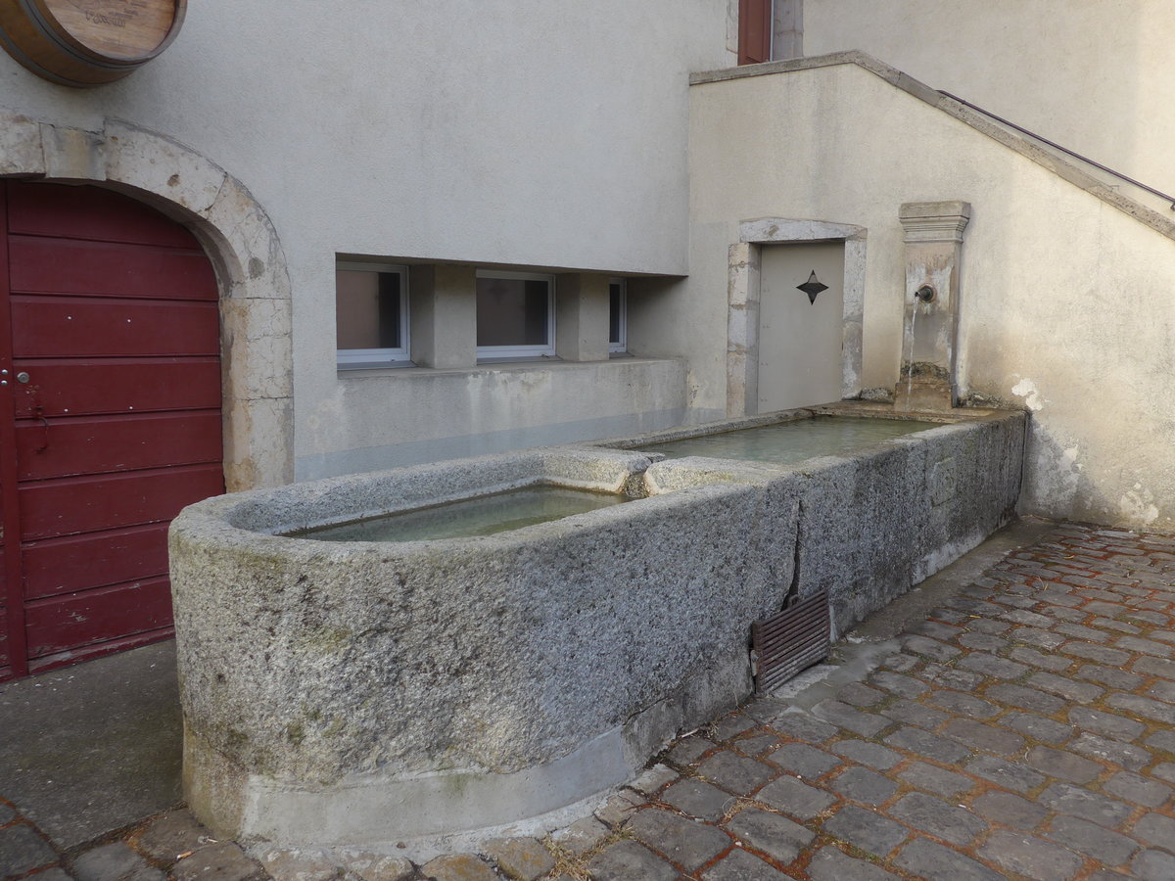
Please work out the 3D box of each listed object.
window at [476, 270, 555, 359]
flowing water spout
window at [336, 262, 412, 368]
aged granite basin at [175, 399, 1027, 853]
[{"bbox_3d":[-0.599,-0.911,7.135,0.083,0.606,0.967,6,8,42],"label":"window"},{"bbox_3d":[2.320,-0.907,6.700,0.407,1.378,0.266,4,7,32],"label":"flowing water spout"},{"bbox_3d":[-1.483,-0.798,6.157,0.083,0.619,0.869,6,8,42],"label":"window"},{"bbox_3d":[0.777,0.353,4.583,1.233,0.740,5.688,5,7,33],"label":"aged granite basin"}]

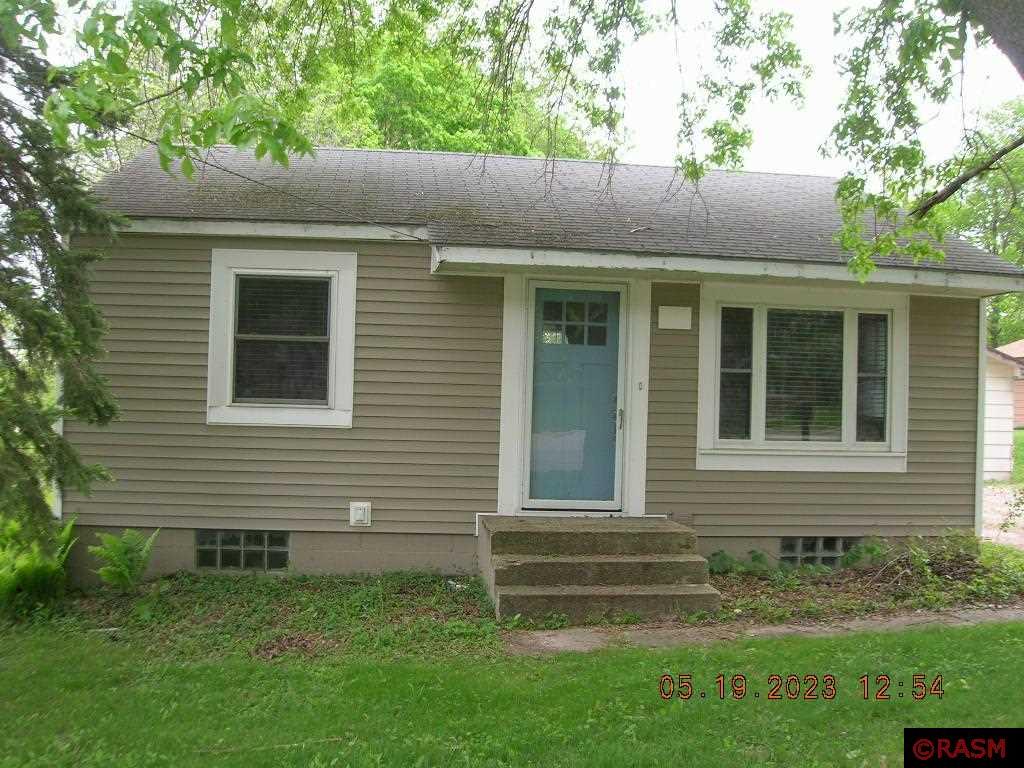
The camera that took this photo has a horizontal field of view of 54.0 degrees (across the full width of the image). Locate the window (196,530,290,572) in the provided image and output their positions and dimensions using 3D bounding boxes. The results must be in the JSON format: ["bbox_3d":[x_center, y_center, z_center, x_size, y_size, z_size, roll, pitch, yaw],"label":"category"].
[{"bbox_3d":[-2.338,1.463,8.760,0.800,0.350,0.090,2,-2,-7],"label":"window"}]

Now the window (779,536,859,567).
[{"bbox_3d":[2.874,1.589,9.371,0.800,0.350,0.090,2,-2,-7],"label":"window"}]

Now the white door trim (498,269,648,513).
[{"bbox_3d":[0.570,0.099,9.097,1.350,2.130,0.120,2,-2,-7],"label":"white door trim"}]

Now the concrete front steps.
[{"bbox_3d":[0.663,1.505,8.317,1.700,0.585,1.500,2,-2,-7],"label":"concrete front steps"}]

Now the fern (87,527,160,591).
[{"bbox_3d":[-3.204,1.459,8.315,0.550,0.510,0.500,2,-2,-7],"label":"fern"}]

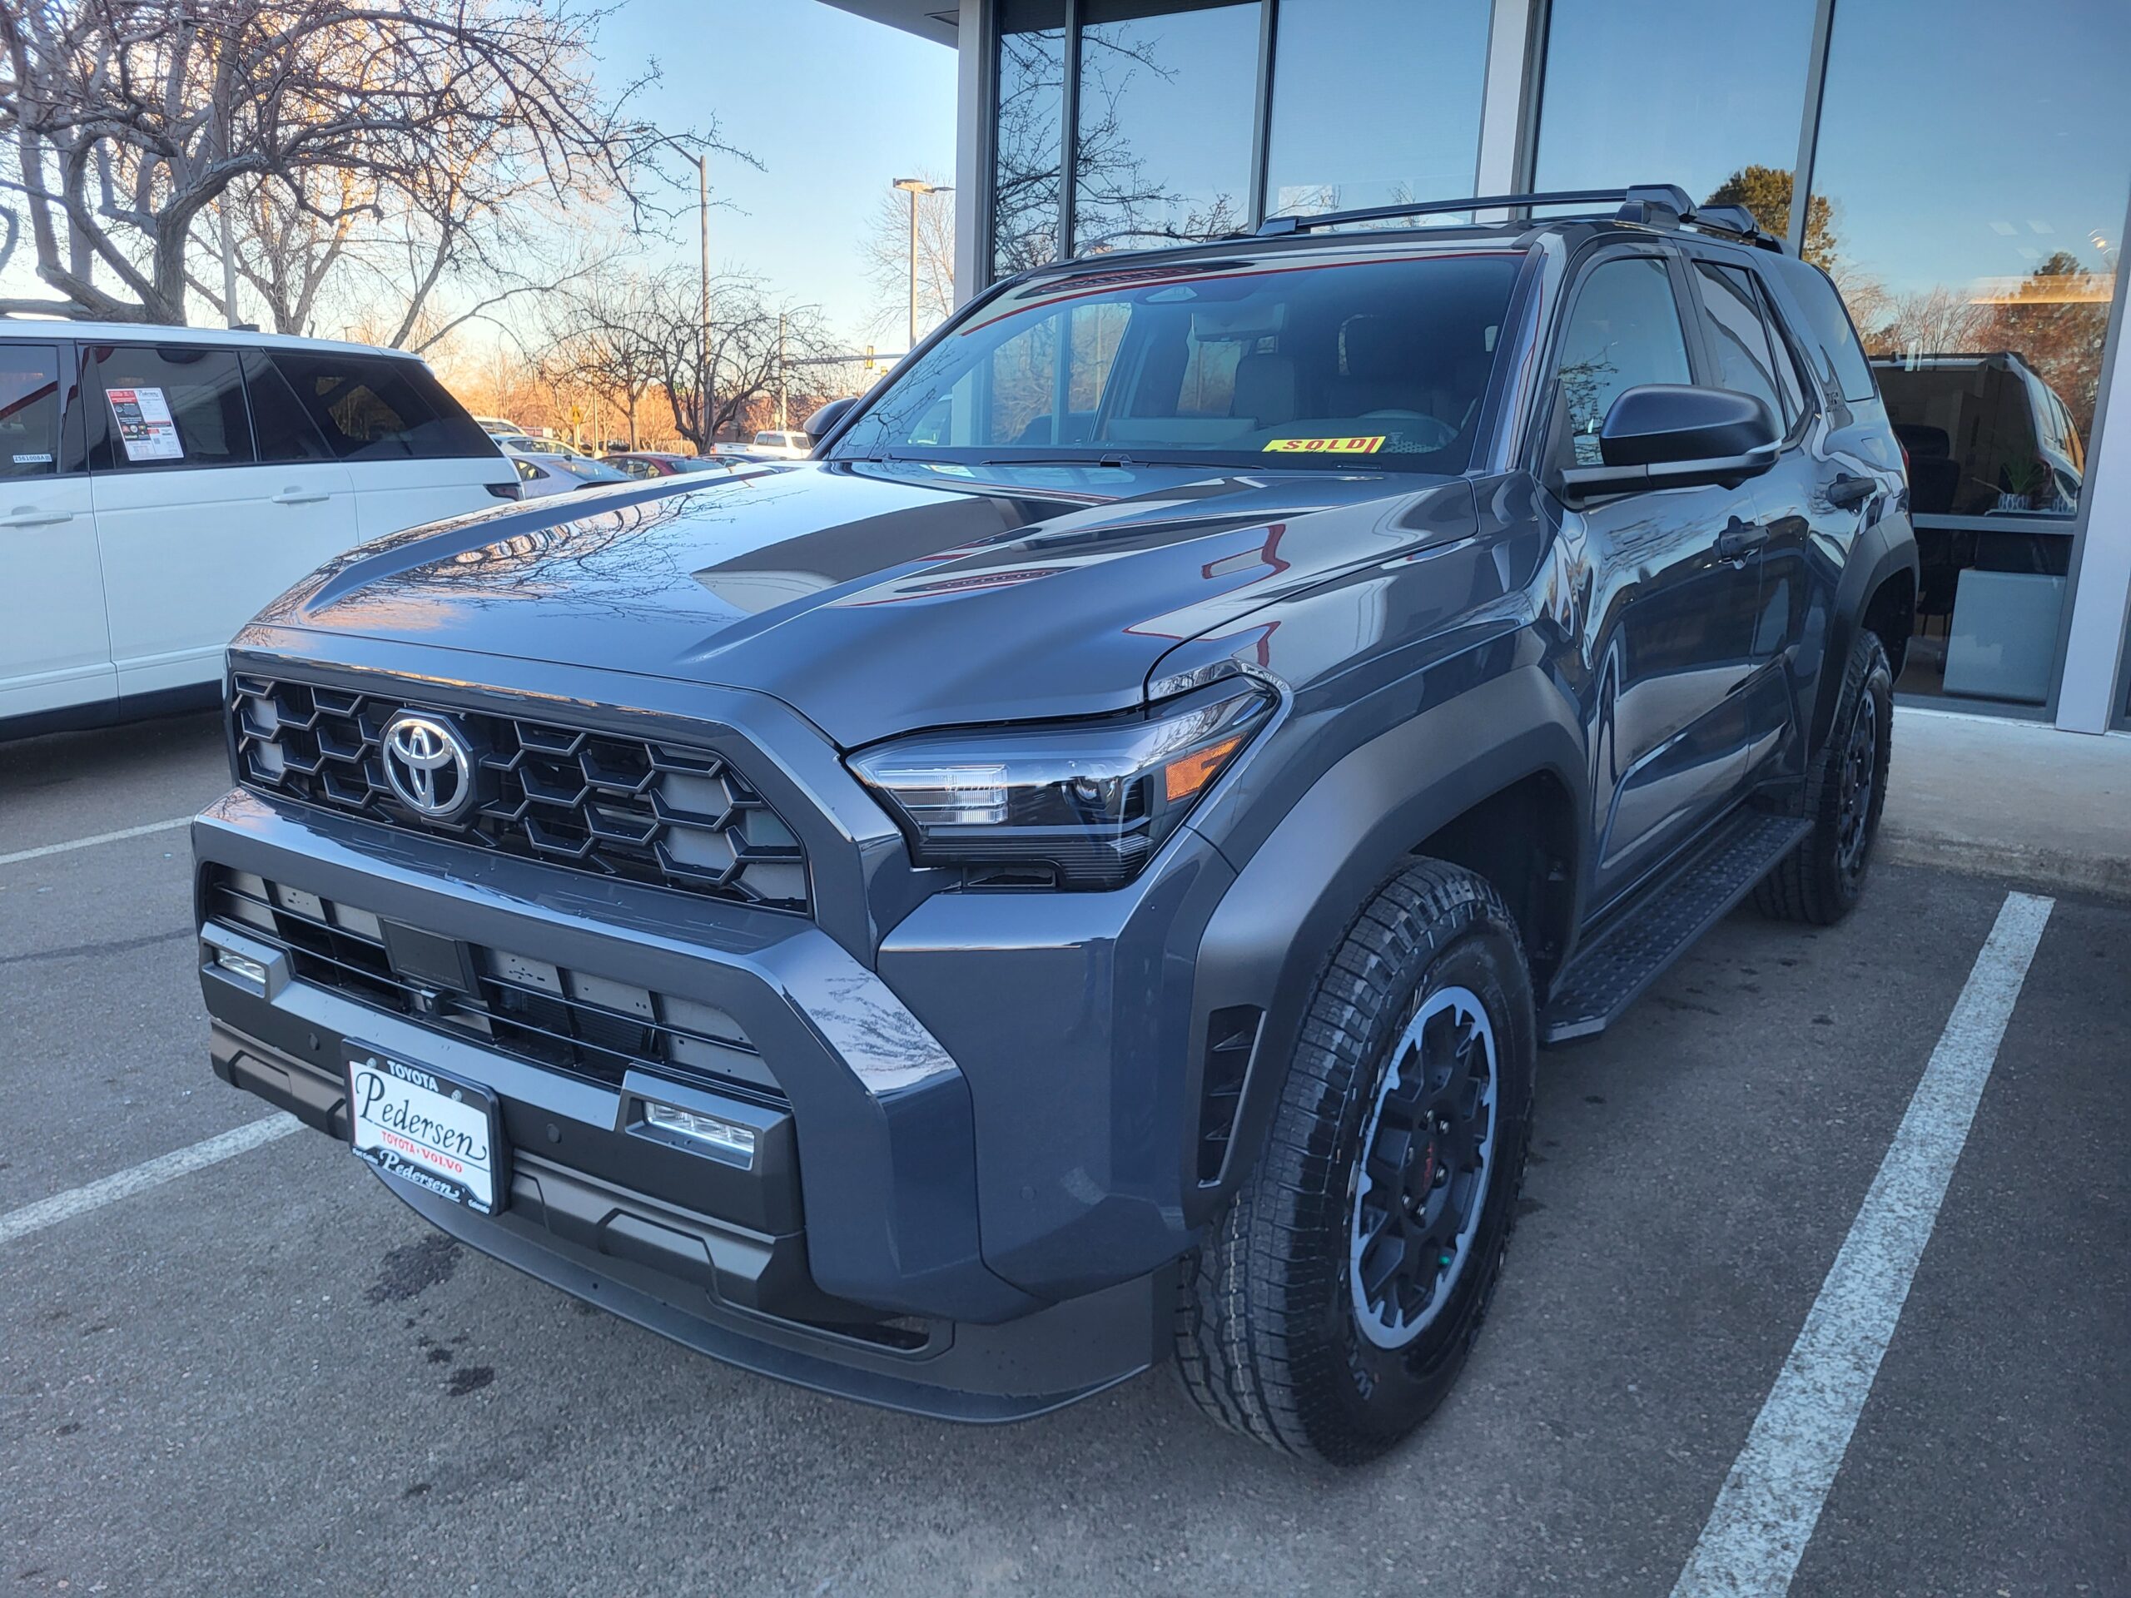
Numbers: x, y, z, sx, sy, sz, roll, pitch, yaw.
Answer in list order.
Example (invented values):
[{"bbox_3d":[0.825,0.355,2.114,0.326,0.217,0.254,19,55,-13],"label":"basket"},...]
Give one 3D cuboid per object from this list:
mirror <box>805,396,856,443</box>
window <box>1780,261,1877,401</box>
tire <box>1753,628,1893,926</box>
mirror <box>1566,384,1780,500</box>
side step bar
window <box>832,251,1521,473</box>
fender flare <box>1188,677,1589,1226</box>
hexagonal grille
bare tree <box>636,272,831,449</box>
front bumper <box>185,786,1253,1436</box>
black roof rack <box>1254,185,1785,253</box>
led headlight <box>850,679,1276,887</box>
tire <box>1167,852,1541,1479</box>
[{"bbox_3d":[-0.524,-0.838,3.728,0.298,0.180,0.190,9,17,35],"label":"mirror"},{"bbox_3d":[2.128,-1.288,4.450,0.080,0.400,0.880,-15,2,39],"label":"window"},{"bbox_3d":[2.111,-0.076,4.532,0.275,0.820,0.820,8,17,35],"label":"tire"},{"bbox_3d":[1.006,-0.597,2.631,0.298,0.180,0.190,9,17,35],"label":"mirror"},{"bbox_3d":[1.274,0.222,3.322,0.180,0.080,1.650,9,17,35],"label":"side step bar"},{"bbox_3d":[0.184,-0.850,3.141,1.480,0.130,0.660,8,59,35],"label":"window"},{"bbox_3d":[0.417,0.090,2.105,0.180,0.550,1.170,8,17,35],"label":"fender flare"},{"bbox_3d":[-0.767,-0.026,1.987,1.190,0.210,0.110,8,17,35],"label":"hexagonal grille"},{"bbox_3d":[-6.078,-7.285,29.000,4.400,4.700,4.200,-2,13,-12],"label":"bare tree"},{"bbox_3d":[-0.681,0.317,2.177,1.900,0.720,0.460,8,17,35],"label":"front bumper"},{"bbox_3d":[1.137,-1.495,4.258,1.150,0.120,1.460,9,17,35],"label":"black roof rack"},{"bbox_3d":[-0.008,-0.034,1.749,0.330,0.198,0.380,9,17,35],"label":"led headlight"},{"bbox_3d":[0.428,0.487,2.232,0.263,0.812,0.812,9,17,35],"label":"tire"}]

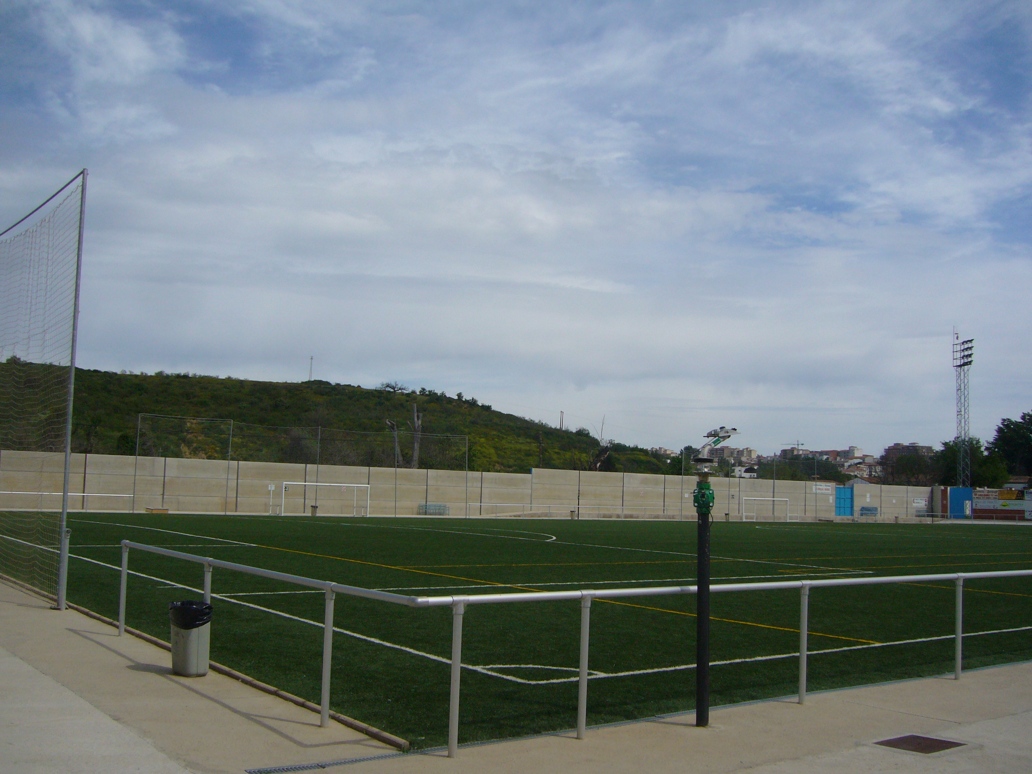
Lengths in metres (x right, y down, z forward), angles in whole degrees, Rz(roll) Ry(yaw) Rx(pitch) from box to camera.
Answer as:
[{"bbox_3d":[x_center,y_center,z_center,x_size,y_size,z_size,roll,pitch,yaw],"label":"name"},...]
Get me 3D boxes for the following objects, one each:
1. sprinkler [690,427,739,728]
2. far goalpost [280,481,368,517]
[{"bbox_3d":[1.565,1.450,8.177,0.180,2.290,0.560,-4,-8,45],"label":"sprinkler"},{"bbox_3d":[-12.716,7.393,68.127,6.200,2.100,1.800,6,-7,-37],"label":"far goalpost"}]

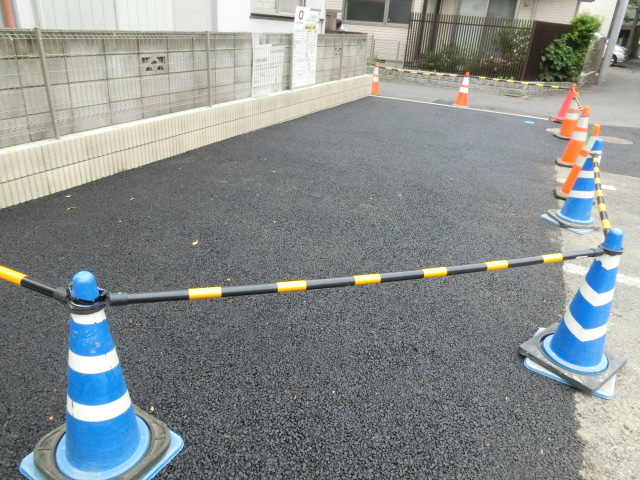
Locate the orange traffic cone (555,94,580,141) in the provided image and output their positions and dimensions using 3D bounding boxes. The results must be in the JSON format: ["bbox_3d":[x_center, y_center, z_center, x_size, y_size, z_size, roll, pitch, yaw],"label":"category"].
[{"bbox_3d":[4.303,-2.119,7.860,0.420,0.700,0.420,4,25,-2],"label":"orange traffic cone"}]

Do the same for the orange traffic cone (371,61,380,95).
[{"bbox_3d":[1.340,-3.884,11.147,0.370,0.700,0.370,12,26,16],"label":"orange traffic cone"}]

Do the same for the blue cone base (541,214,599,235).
[{"bbox_3d":[2.223,-0.186,4.040,0.420,0.060,0.420,-8,27,-24],"label":"blue cone base"}]

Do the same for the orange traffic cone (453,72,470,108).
[{"bbox_3d":[3.261,-3.376,10.395,0.370,0.700,0.370,12,26,16],"label":"orange traffic cone"}]

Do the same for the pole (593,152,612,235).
[{"bbox_3d":[1.795,-0.325,2.956,0.050,0.050,2.080,15,27,22],"label":"pole"}]

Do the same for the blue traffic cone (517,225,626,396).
[{"bbox_3d":[1.315,0.278,2.206,0.420,0.700,0.420,23,30,34],"label":"blue traffic cone"}]

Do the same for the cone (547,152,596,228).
[{"bbox_3d":[2.244,-0.479,3.915,0.410,0.700,0.410,15,27,21],"label":"cone"}]

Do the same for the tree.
[{"bbox_3d":[7.395,-5.700,13.700,1.420,1.880,1.250,6,25,3],"label":"tree"}]

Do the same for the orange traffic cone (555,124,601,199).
[{"bbox_3d":[2.714,-0.807,4.731,0.420,0.700,0.420,4,25,-2],"label":"orange traffic cone"}]

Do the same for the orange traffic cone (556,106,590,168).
[{"bbox_3d":[3.380,-1.349,6.001,0.420,0.700,0.420,4,25,-2],"label":"orange traffic cone"}]

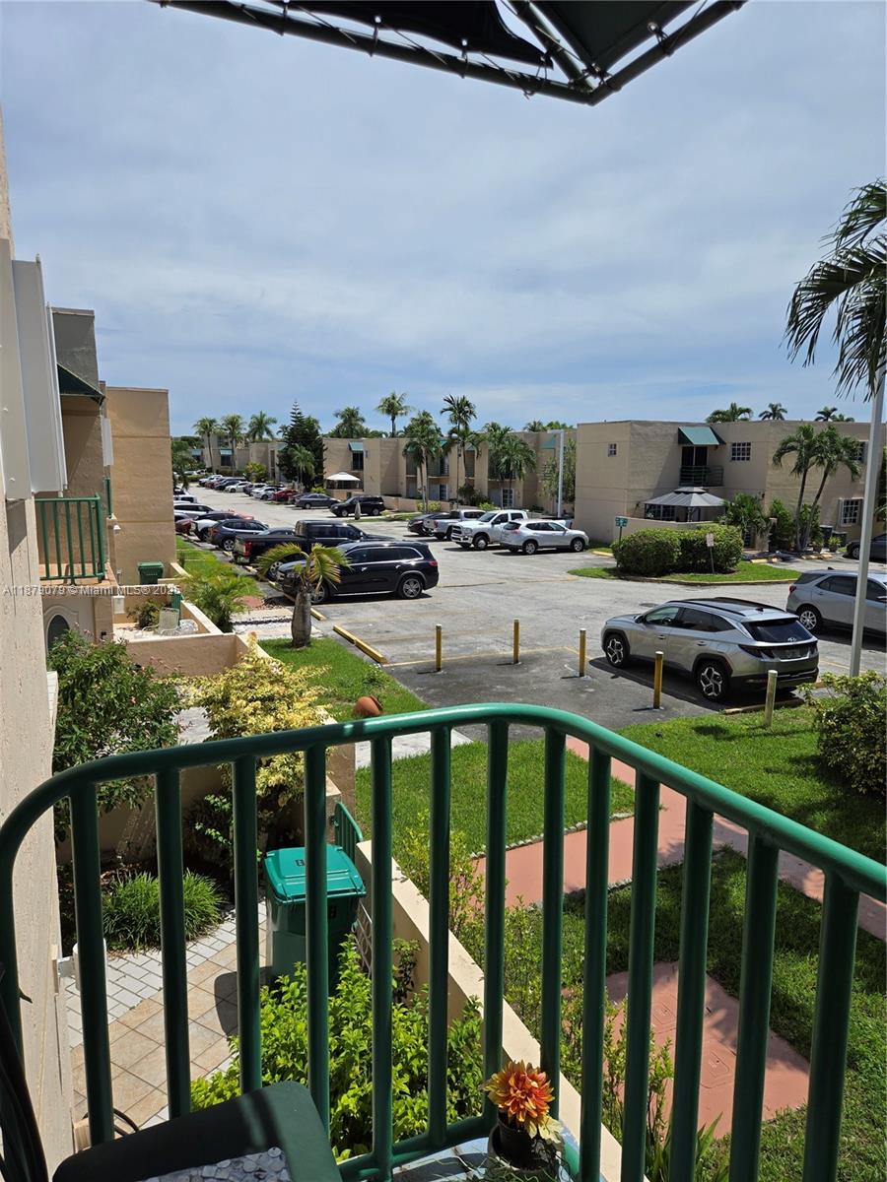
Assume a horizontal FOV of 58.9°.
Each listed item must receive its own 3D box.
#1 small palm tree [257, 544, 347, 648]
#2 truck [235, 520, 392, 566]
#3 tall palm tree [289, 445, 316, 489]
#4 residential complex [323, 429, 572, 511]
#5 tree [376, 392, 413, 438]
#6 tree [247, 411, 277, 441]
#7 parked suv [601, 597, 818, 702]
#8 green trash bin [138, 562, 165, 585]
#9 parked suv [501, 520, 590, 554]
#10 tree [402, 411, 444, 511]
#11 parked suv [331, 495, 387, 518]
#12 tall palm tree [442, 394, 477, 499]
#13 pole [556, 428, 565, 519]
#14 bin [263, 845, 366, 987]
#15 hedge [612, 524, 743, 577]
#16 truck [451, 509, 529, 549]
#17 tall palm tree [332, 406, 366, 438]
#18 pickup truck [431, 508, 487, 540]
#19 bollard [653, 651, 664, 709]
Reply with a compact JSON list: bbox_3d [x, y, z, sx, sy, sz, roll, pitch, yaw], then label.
[{"bbox_3d":[-3.287,0.144,18.529,2.050,2.505,1.900,-2,10,-10],"label":"small palm tree"},{"bbox_3d":[-5.081,-1.660,31.543,6.050,2.000,2.040,-3,10,-20],"label":"truck"},{"bbox_3d":[-17.249,-14.768,95.885,3.200,6.314,3.100,-2,10,-10],"label":"tall palm tree"},{"bbox_3d":[2.351,-13.177,85.226,12.000,6.800,51.000,-6,11,-31],"label":"residential complex"},{"bbox_3d":[-5.745,-16.891,91.474,4.300,12.800,4.300,0,9,0],"label":"tree"},{"bbox_3d":[-31.809,-25.125,137.757,5.200,12.848,5.000,-2,10,-13],"label":"tree"},{"bbox_3d":[5.226,0.993,16.140,1.865,1.665,4.630,-5,11,-27],"label":"parked suv"},{"bbox_3d":[-8.662,-0.220,23.267,0.700,1.100,0.820,-4,10,-21],"label":"green trash bin"},{"bbox_3d":[5.031,-2.811,38.798,4.660,1.690,1.840,-4,10,-25],"label":"parked suv"},{"bbox_3d":[-1.716,-11.612,70.247,3.800,9.200,3.800,0,9,0],"label":"tree"},{"bbox_3d":[-7.173,-7.191,66.407,4.600,1.710,1.850,-4,10,-21],"label":"parked suv"},{"bbox_3d":[1.498,-12.709,71.888,3.400,10.274,3.300,0,9,1],"label":"tall palm tree"},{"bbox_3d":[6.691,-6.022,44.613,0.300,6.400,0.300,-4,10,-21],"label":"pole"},{"bbox_3d":[-1.089,2.853,6.716,0.670,1.070,0.830,-4,10,-21],"label":"bin"},{"bbox_3d":[9.505,-1.726,31.746,4.950,1.750,2.200,-4,10,-25],"label":"hedge"},{"bbox_3d":[3.669,-3.349,41.957,6.300,1.980,2.050,-4,10,-24],"label":"truck"},{"bbox_3d":[-13.953,-21.091,116.118,4.700,12.128,4.600,-1,10,-7],"label":"tall palm tree"},{"bbox_3d":[1.779,-3.892,45.668,5.600,1.860,1.970,-3,10,-20],"label":"pickup truck"},{"bbox_3d":[3.931,1.615,14.367,0.140,1.050,0.140,0,9,0],"label":"bollard"}]

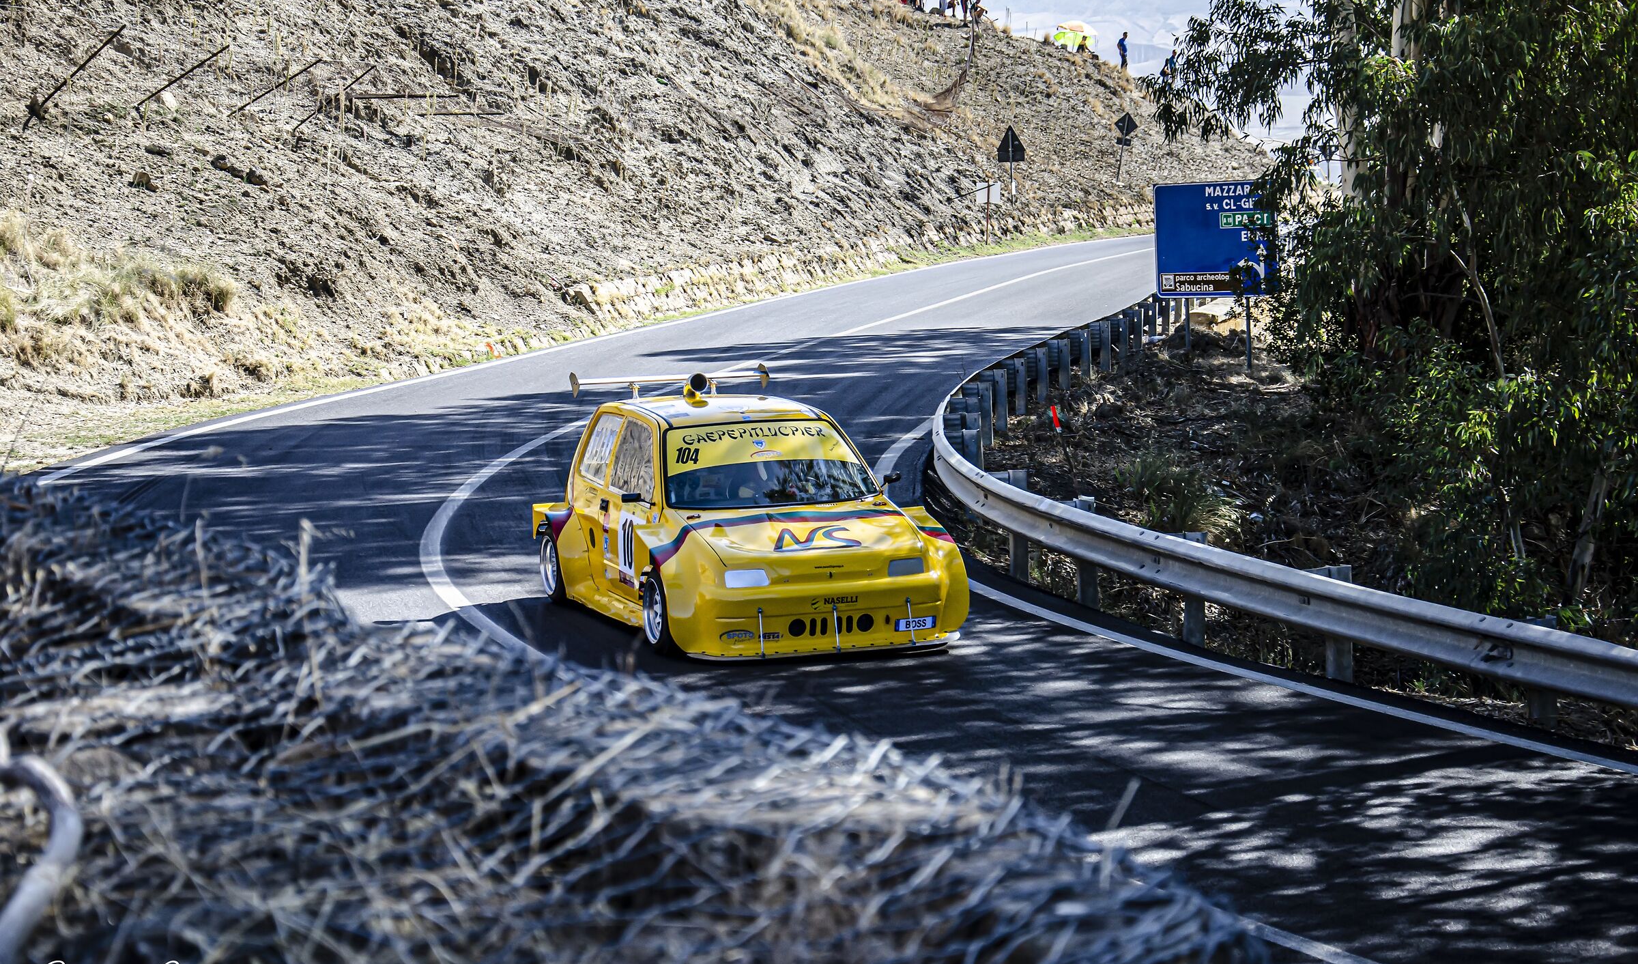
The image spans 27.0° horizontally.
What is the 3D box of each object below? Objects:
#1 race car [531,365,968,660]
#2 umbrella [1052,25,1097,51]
[{"bbox_3d":[-0.458,0.147,19.854,1.740,1.420,3.440,-4,6,-19],"label":"race car"},{"bbox_3d":[11.271,-19.620,150.000,1.950,1.200,1.950,-1,-6,0],"label":"umbrella"}]

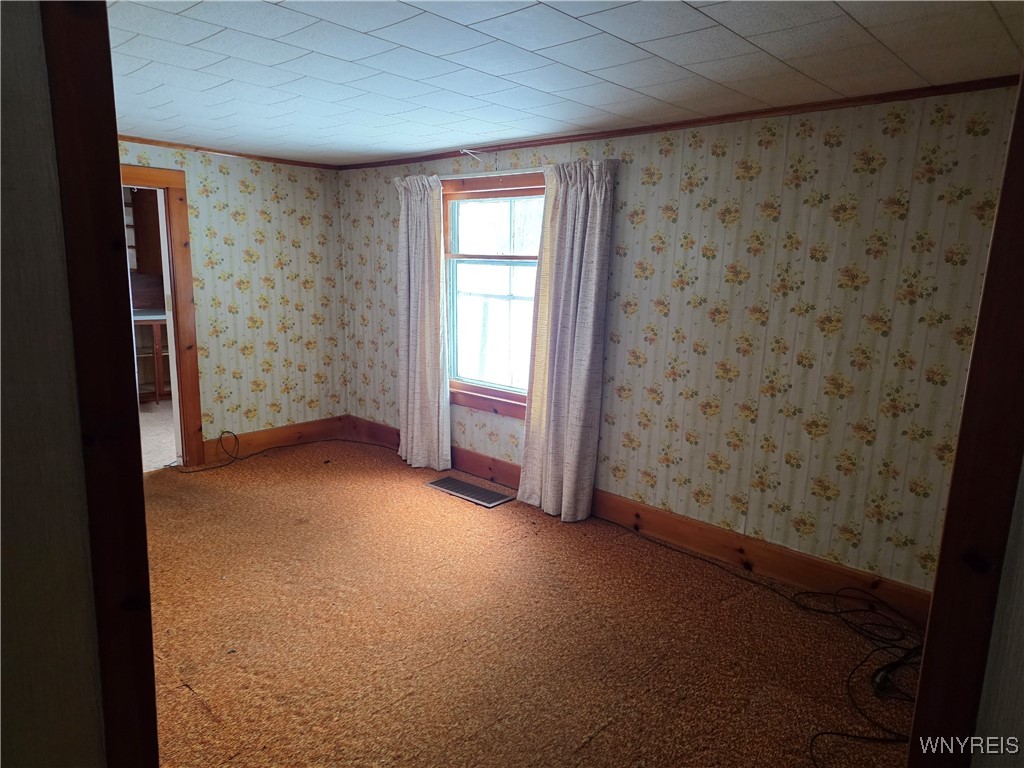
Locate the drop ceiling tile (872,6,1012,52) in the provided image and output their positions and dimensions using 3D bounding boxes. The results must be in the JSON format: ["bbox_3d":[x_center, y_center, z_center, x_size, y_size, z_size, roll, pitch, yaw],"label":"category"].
[{"bbox_3d":[1.261,-1.048,2.019,0.305,0.018,0.305,10,13,42],"label":"drop ceiling tile"}]

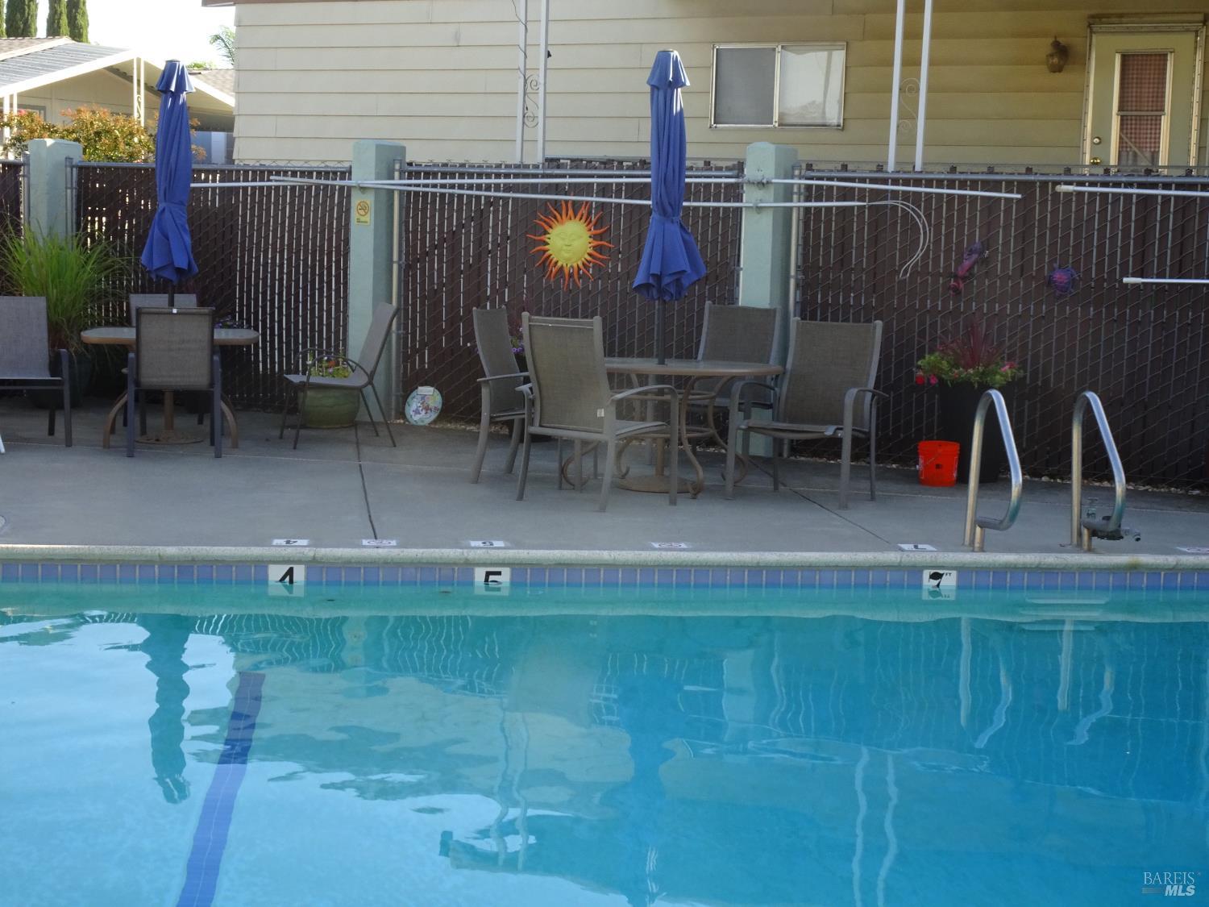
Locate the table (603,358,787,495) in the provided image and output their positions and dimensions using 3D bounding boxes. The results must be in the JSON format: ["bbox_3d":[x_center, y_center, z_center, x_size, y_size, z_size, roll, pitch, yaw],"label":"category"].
[{"bbox_3d":[0.330,-0.157,11.081,1.385,0.705,1.385,1,7,-7],"label":"table"}]

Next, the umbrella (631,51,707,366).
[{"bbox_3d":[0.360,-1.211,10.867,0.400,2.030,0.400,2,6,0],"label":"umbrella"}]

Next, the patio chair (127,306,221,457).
[{"bbox_3d":[-2.647,-0.460,12.039,0.580,0.900,0.680,0,7,-13],"label":"patio chair"}]

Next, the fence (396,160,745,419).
[{"bbox_3d":[-0.299,-1.069,13.700,2.770,1.880,0.060,5,7,27],"label":"fence"}]

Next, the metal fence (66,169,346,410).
[{"bbox_3d":[-3.084,-1.298,15.128,2.706,1.850,0.060,5,7,27],"label":"metal fence"}]

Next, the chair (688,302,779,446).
[{"bbox_3d":[0.724,-0.414,12.094,0.655,0.990,0.610,6,7,29],"label":"chair"}]

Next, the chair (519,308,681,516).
[{"bbox_3d":[-0.050,-0.230,10.173,0.655,0.980,0.610,8,8,41],"label":"chair"}]

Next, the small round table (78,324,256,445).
[{"bbox_3d":[-2.796,-0.433,12.605,1.120,0.700,1.070,0,7,-13],"label":"small round table"}]

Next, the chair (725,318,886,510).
[{"bbox_3d":[1.134,-0.240,10.722,0.680,0.990,0.640,6,8,30],"label":"chair"}]

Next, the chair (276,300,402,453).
[{"bbox_3d":[-1.729,-0.511,12.709,0.660,0.890,0.600,-1,7,-22],"label":"chair"}]

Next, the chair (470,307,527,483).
[{"bbox_3d":[-0.410,-0.338,11.214,0.640,0.990,0.660,4,7,18],"label":"chair"}]

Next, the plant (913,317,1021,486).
[{"bbox_3d":[2.242,-0.318,11.817,0.600,0.970,0.560,3,7,11],"label":"plant"}]

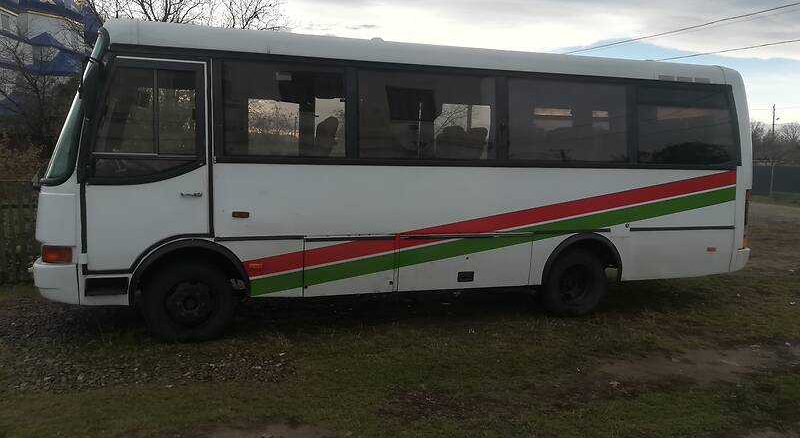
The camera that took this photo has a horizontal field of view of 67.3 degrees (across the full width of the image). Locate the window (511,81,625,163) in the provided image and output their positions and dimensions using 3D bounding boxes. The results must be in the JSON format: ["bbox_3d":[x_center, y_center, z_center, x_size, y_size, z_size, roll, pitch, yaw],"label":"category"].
[{"bbox_3d":[1.874,-1.073,6.659,1.493,0.865,0.060,0,-1,-16],"label":"window"}]

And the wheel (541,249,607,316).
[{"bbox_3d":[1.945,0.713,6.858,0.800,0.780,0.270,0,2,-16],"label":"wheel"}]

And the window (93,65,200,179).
[{"bbox_3d":[-2.288,-0.877,5.463,0.899,1.016,0.060,0,-1,-16],"label":"window"}]

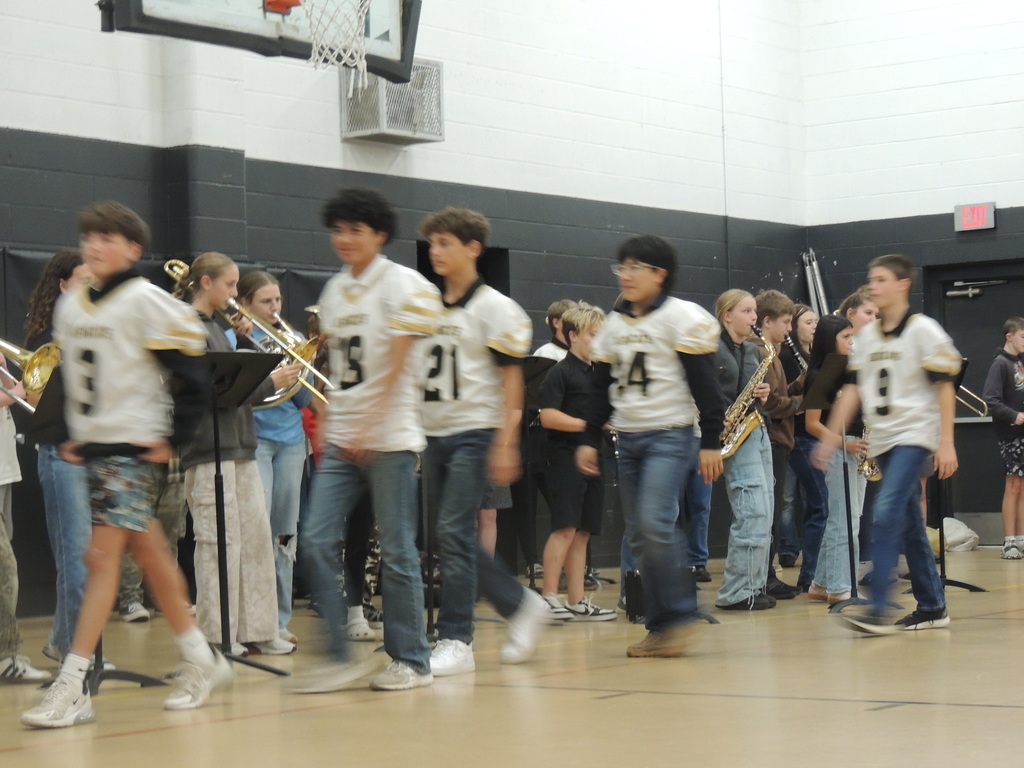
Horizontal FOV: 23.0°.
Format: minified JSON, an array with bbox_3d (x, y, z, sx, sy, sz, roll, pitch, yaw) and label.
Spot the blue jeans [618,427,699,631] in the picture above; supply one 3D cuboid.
[{"bbox_3d":[0.573,0.550,9.836,0.320,0.820,0.340,-3,-3,41],"label":"blue jeans"}]

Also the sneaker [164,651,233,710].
[{"bbox_3d":[-1.047,0.987,8.372,0.100,0.125,0.265,-3,23,37],"label":"sneaker"}]

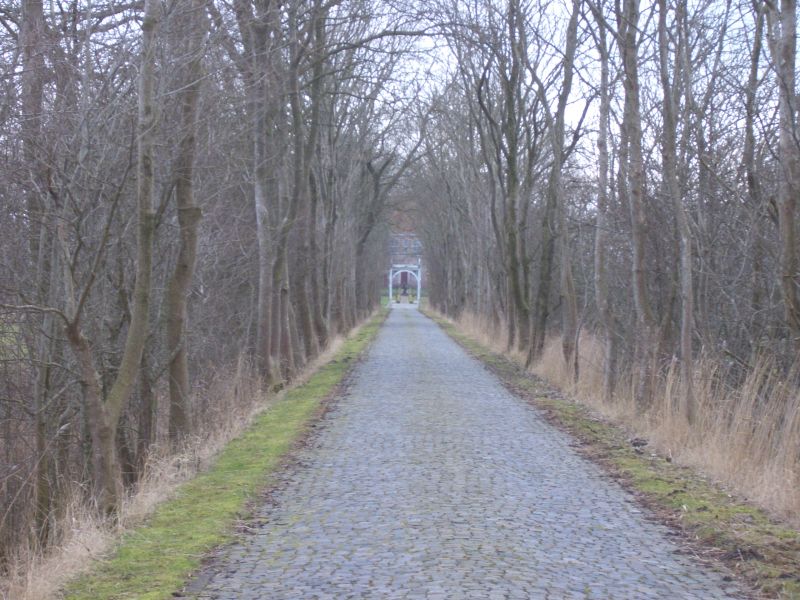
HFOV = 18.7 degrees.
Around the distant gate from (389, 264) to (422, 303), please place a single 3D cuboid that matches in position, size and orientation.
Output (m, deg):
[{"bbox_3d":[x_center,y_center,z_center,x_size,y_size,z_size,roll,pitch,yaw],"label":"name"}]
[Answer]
[{"bbox_3d":[0.540,-1.714,252.000,3.323,4.362,0.500,0,0,0],"label":"distant gate"}]

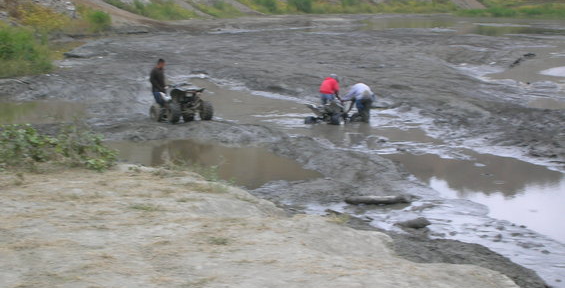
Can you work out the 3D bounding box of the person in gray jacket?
[{"bbox_3d":[2.185,-1.189,34.600,0.580,1.170,0.820,7,10,45],"label":"person in gray jacket"}]

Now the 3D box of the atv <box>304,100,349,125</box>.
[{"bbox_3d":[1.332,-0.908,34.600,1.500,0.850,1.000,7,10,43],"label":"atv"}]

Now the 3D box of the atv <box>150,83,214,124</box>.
[{"bbox_3d":[-2.878,-1.160,34.600,1.120,1.100,1.720,-4,8,-27],"label":"atv"}]

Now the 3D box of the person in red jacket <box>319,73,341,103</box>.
[{"bbox_3d":[1.373,-1.373,35.300,0.630,1.350,0.550,2,7,14],"label":"person in red jacket"}]

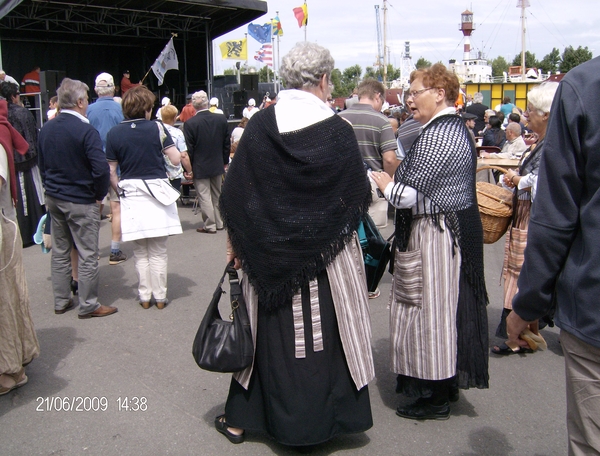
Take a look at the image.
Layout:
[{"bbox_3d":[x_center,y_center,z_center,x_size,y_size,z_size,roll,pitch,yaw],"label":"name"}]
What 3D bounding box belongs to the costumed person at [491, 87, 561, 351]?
[{"bbox_3d":[1.444,-0.066,3.860,0.540,1.630,0.520,-2,11,-8],"label":"costumed person"}]

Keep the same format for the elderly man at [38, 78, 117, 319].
[{"bbox_3d":[-1.683,-0.231,4.700,0.560,1.720,0.420,3,11,22],"label":"elderly man"}]

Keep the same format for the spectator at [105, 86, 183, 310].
[{"bbox_3d":[-1.181,-0.222,4.760,0.570,1.650,0.400,1,11,8],"label":"spectator"}]

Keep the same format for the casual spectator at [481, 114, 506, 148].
[{"bbox_3d":[2.988,-1.087,9.682,0.500,1.260,0.700,-9,13,-34],"label":"casual spectator"}]

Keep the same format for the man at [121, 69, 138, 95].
[{"bbox_3d":[-5.127,-3.827,18.800,0.550,1.740,0.500,1,11,10],"label":"man"}]

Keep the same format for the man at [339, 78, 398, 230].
[{"bbox_3d":[0.562,-0.317,4.987,0.540,1.690,0.360,3,12,16],"label":"man"}]

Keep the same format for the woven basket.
[{"bbox_3d":[1.157,-0.144,3.850,0.360,0.460,0.360,-1,11,0],"label":"woven basket"}]

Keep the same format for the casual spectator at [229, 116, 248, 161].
[{"bbox_3d":[-0.867,-1.033,9.777,0.480,1.280,0.650,1,11,7],"label":"casual spectator"}]

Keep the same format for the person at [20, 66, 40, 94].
[{"bbox_3d":[-7.622,-3.761,18.000,0.560,1.700,0.420,3,11,20],"label":"person"}]

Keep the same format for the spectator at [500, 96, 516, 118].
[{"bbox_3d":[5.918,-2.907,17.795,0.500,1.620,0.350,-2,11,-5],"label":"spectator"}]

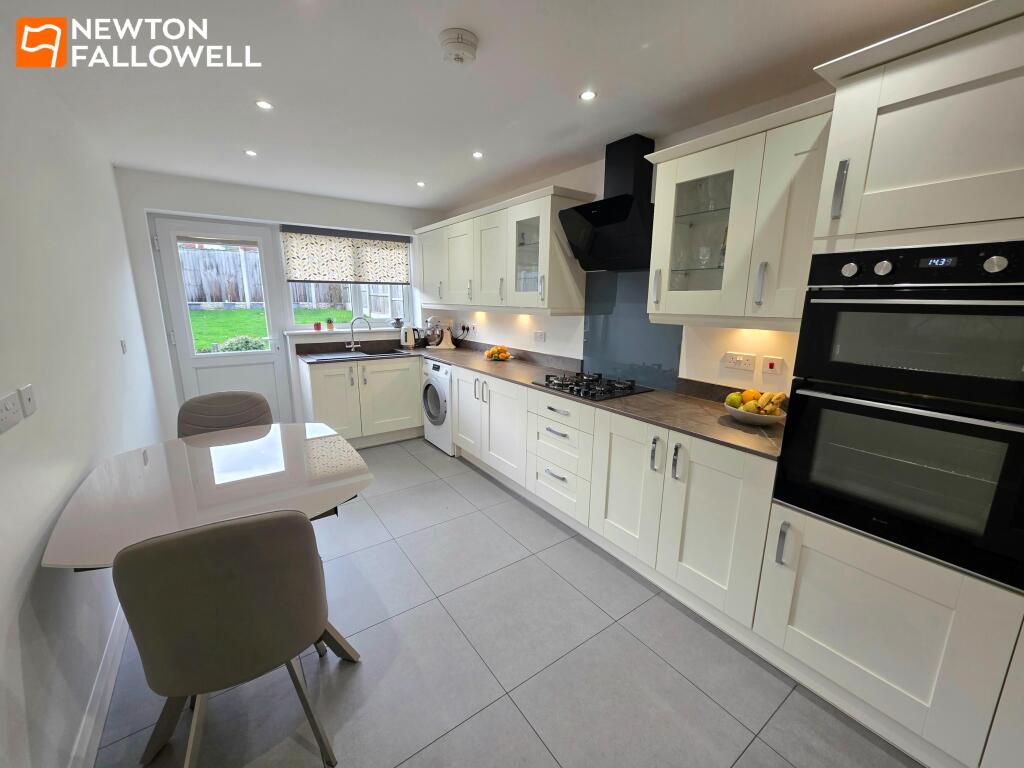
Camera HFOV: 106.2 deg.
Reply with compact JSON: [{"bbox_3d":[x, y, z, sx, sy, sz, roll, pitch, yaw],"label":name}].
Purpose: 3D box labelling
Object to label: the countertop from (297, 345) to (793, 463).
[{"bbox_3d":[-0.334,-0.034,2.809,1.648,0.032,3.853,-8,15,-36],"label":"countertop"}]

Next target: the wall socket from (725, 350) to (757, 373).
[{"bbox_3d":[1.193,-0.116,2.012,0.015,0.086,0.146,-9,15,-36],"label":"wall socket"}]

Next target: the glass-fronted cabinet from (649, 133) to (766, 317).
[{"bbox_3d":[0.999,-0.715,1.889,0.327,0.722,0.493,-9,15,-35],"label":"glass-fronted cabinet"}]

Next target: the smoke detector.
[{"bbox_3d":[-0.194,-1.214,1.392,0.140,0.046,0.140,0,13,0],"label":"smoke detector"}]

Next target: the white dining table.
[{"bbox_3d":[-1.173,0.722,1.683,0.925,0.760,1.180,-9,15,-35],"label":"white dining table"}]

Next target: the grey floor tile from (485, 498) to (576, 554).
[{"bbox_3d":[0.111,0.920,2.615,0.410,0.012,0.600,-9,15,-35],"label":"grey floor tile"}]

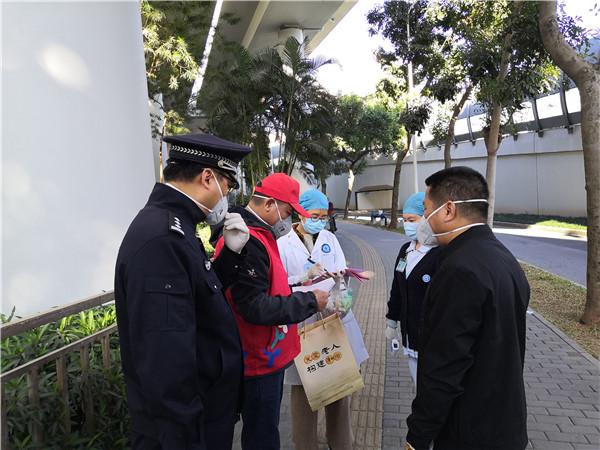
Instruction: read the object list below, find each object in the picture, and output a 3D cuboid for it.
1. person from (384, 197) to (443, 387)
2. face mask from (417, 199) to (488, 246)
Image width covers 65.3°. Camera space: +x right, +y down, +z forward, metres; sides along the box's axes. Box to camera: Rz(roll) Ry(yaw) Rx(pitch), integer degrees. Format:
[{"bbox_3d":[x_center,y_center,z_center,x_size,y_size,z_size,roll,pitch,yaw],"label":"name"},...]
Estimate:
[{"bbox_3d":[0.704,0.622,2.572,0.330,1.600,0.470,-6,5,-37],"label":"person"},{"bbox_3d":[0.484,-0.005,1.498,0.225,0.147,0.155,-1,4,32],"label":"face mask"}]

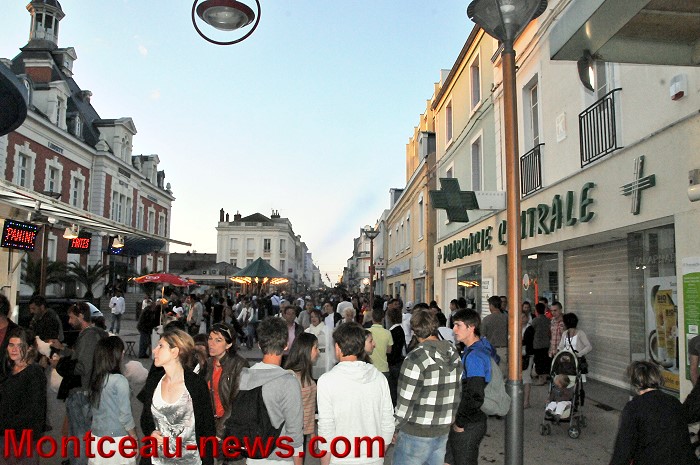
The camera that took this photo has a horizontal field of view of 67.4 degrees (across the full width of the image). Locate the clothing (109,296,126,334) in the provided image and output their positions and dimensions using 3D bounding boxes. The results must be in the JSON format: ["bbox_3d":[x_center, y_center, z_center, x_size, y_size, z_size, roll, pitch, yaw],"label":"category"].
[{"bbox_3d":[-9.444,3.363,21.300,0.600,1.500,0.360,3,-7,-24],"label":"clothing"}]

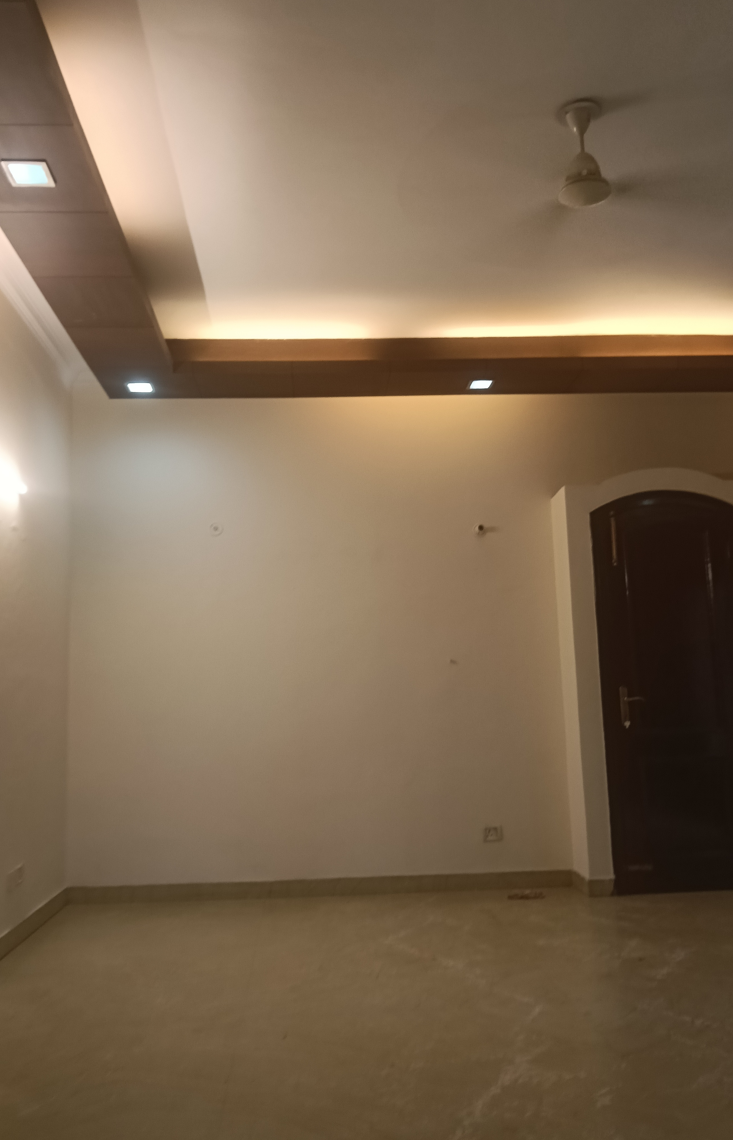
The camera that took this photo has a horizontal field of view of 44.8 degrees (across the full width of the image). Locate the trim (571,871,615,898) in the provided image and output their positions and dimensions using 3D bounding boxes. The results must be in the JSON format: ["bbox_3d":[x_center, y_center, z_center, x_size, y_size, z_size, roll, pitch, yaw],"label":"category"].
[{"bbox_3d":[1.379,1.905,5.413,0.150,0.099,0.307,-1,-8,-2],"label":"trim"}]

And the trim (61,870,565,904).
[{"bbox_3d":[-0.267,1.960,5.502,3.102,0.099,0.020,-1,-8,-2],"label":"trim"}]

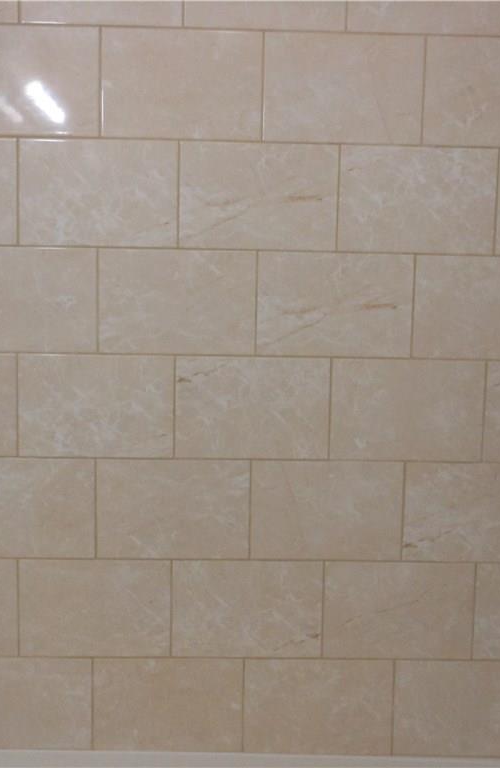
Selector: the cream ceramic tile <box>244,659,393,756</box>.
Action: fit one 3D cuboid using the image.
[{"bbox_3d":[0.141,0.662,1.703,0.305,0.200,0.009,1,7,-1],"label":"cream ceramic tile"}]

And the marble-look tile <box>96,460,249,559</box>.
[{"bbox_3d":[-0.151,0.248,1.645,0.301,0.200,0.010,1,7,-1],"label":"marble-look tile"}]

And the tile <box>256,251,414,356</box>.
[{"bbox_3d":[0.165,-0.153,1.605,0.301,0.200,0.010,1,7,-1],"label":"tile"}]

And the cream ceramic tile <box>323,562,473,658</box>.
[{"bbox_3d":[0.301,0.459,1.680,0.301,0.200,0.010,1,7,-1],"label":"cream ceramic tile"}]

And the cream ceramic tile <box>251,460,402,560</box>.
[{"bbox_3d":[0.154,0.254,1.667,0.304,0.203,0.009,1,5,-1],"label":"cream ceramic tile"}]

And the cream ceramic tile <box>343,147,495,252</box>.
[{"bbox_3d":[0.323,-0.352,1.595,0.301,0.200,0.010,1,6,-2],"label":"cream ceramic tile"}]

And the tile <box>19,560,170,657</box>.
[{"bbox_3d":[-0.312,0.452,1.675,0.304,0.203,0.009,1,5,-1],"label":"tile"}]

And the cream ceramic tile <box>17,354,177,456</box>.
[{"bbox_3d":[-0.298,0.044,1.616,0.301,0.200,0.010,1,6,-2],"label":"cream ceramic tile"}]

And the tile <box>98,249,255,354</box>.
[{"bbox_3d":[-0.143,-0.161,1.620,0.304,0.203,0.009,1,5,-1],"label":"tile"}]

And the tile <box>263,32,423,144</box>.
[{"bbox_3d":[0.177,-0.557,1.570,0.301,0.200,0.010,1,6,-2],"label":"tile"}]

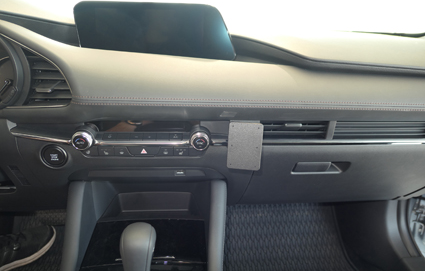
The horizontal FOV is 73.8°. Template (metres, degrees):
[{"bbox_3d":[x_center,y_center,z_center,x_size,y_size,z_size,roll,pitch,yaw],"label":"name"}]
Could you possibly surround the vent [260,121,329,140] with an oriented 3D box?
[{"bbox_3d":[0.128,-0.012,0.464,0.116,0.036,0.030,0,28,0],"label":"vent"}]

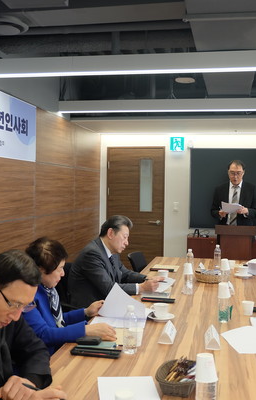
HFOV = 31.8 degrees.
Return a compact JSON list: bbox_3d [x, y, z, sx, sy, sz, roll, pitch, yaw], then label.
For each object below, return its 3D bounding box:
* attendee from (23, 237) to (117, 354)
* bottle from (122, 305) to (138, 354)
[{"bbox_3d":[-0.340,0.780,2.157,0.580,1.213,0.500,2,2,12],"label":"attendee"},{"bbox_3d":[0.015,0.564,1.977,0.064,0.210,0.064,2,2,12],"label":"bottle"}]

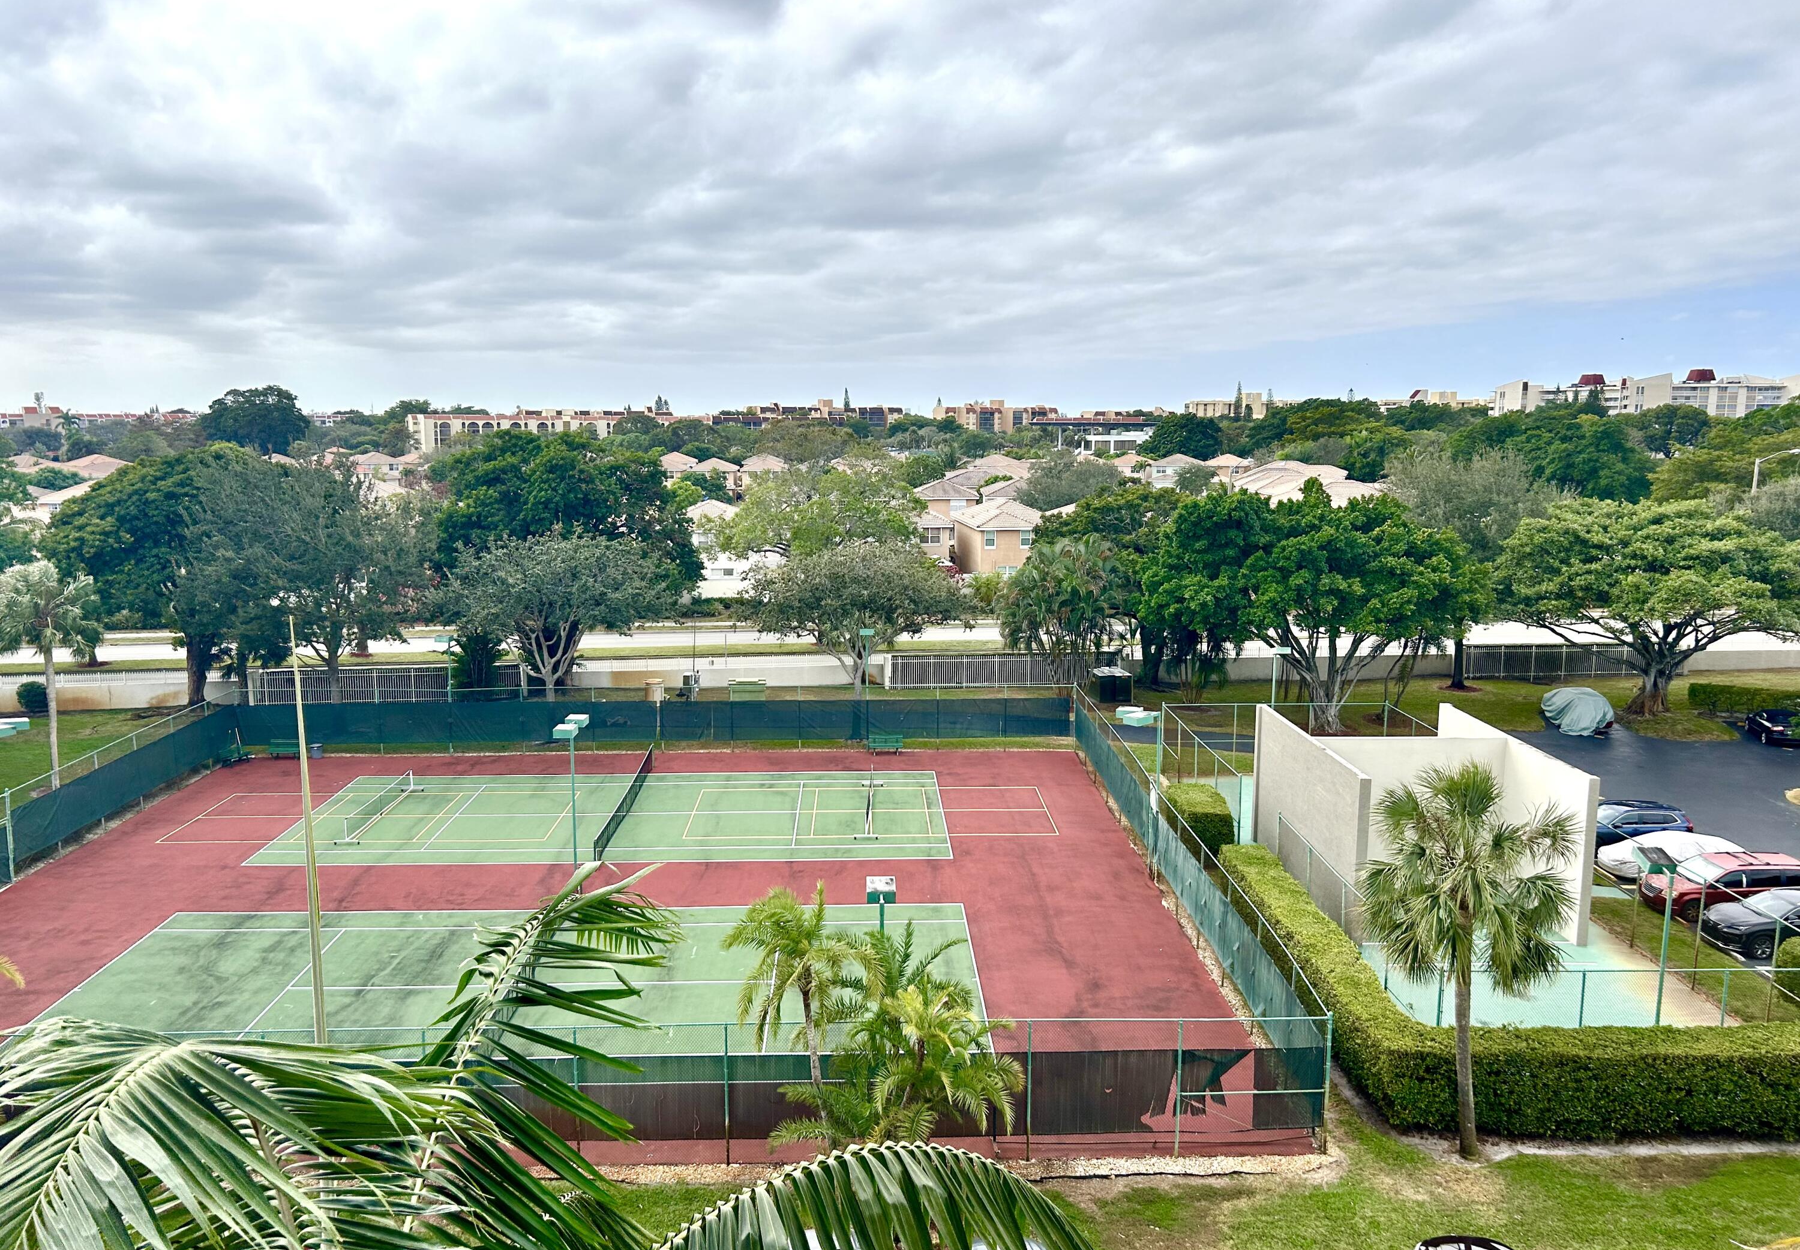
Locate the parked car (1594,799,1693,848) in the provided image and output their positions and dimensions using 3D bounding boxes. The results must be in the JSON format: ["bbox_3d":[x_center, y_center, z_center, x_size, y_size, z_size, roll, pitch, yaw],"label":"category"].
[{"bbox_3d":[24.706,6.934,46.798,4.660,1.680,1.870,0,9,0],"label":"parked car"}]

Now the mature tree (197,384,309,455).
[{"bbox_3d":[-110.373,-31.740,230.931,19.000,18.381,18.430,-4,10,-25],"label":"mature tree"}]

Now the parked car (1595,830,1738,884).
[{"bbox_3d":[25.758,7.414,45.049,4.700,1.460,1.850,0,9,-2],"label":"parked car"}]

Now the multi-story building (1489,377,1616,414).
[{"bbox_3d":[251.000,-80.741,511.000,20.000,26.000,60.000,-3,10,-17],"label":"multi-story building"}]

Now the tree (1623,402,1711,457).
[{"bbox_3d":[140.563,-32.382,247.984,14.737,15.752,13.961,0,9,0],"label":"tree"}]

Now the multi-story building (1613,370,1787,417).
[{"bbox_3d":[267.500,-72.835,459.000,66.000,27.000,20.000,-3,10,-17],"label":"multi-story building"}]

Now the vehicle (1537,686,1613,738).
[{"bbox_3d":[32.695,4.033,65.427,1.900,1.650,4.500,2,9,10],"label":"vehicle"}]

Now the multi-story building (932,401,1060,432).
[{"bbox_3d":[47.530,-102.130,672.306,64.000,18.000,22.000,0,9,0],"label":"multi-story building"}]

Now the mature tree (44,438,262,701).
[{"bbox_3d":[-37.823,-2.656,69.997,13.000,13.100,12.500,-5,11,-28],"label":"mature tree"}]

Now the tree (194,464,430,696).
[{"bbox_3d":[-27.678,-1.279,63.554,10.417,12.620,9.320,0,9,0],"label":"tree"}]

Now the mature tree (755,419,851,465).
[{"bbox_3d":[-17.797,-31.563,250.000,17.930,12.750,16.500,0,9,0],"label":"mature tree"}]

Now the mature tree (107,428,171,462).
[{"bbox_3d":[-134.943,-29.078,240.000,11.970,11.200,11.000,0,9,0],"label":"mature tree"}]

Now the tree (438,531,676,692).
[{"bbox_3d":[-15.465,0.634,61.092,10.710,9.600,10.280,0,9,0],"label":"tree"}]

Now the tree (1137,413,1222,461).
[{"bbox_3d":[51.740,-31.875,248.094,15.800,13.600,15.000,2,9,12],"label":"tree"}]

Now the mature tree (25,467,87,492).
[{"bbox_3d":[-98.534,-14.487,157.753,7.400,7.964,7.178,-6,11,-31],"label":"mature tree"}]

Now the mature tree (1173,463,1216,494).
[{"bbox_3d":[44.183,-20.864,202.272,6.400,6.622,6.208,2,9,12],"label":"mature tree"}]

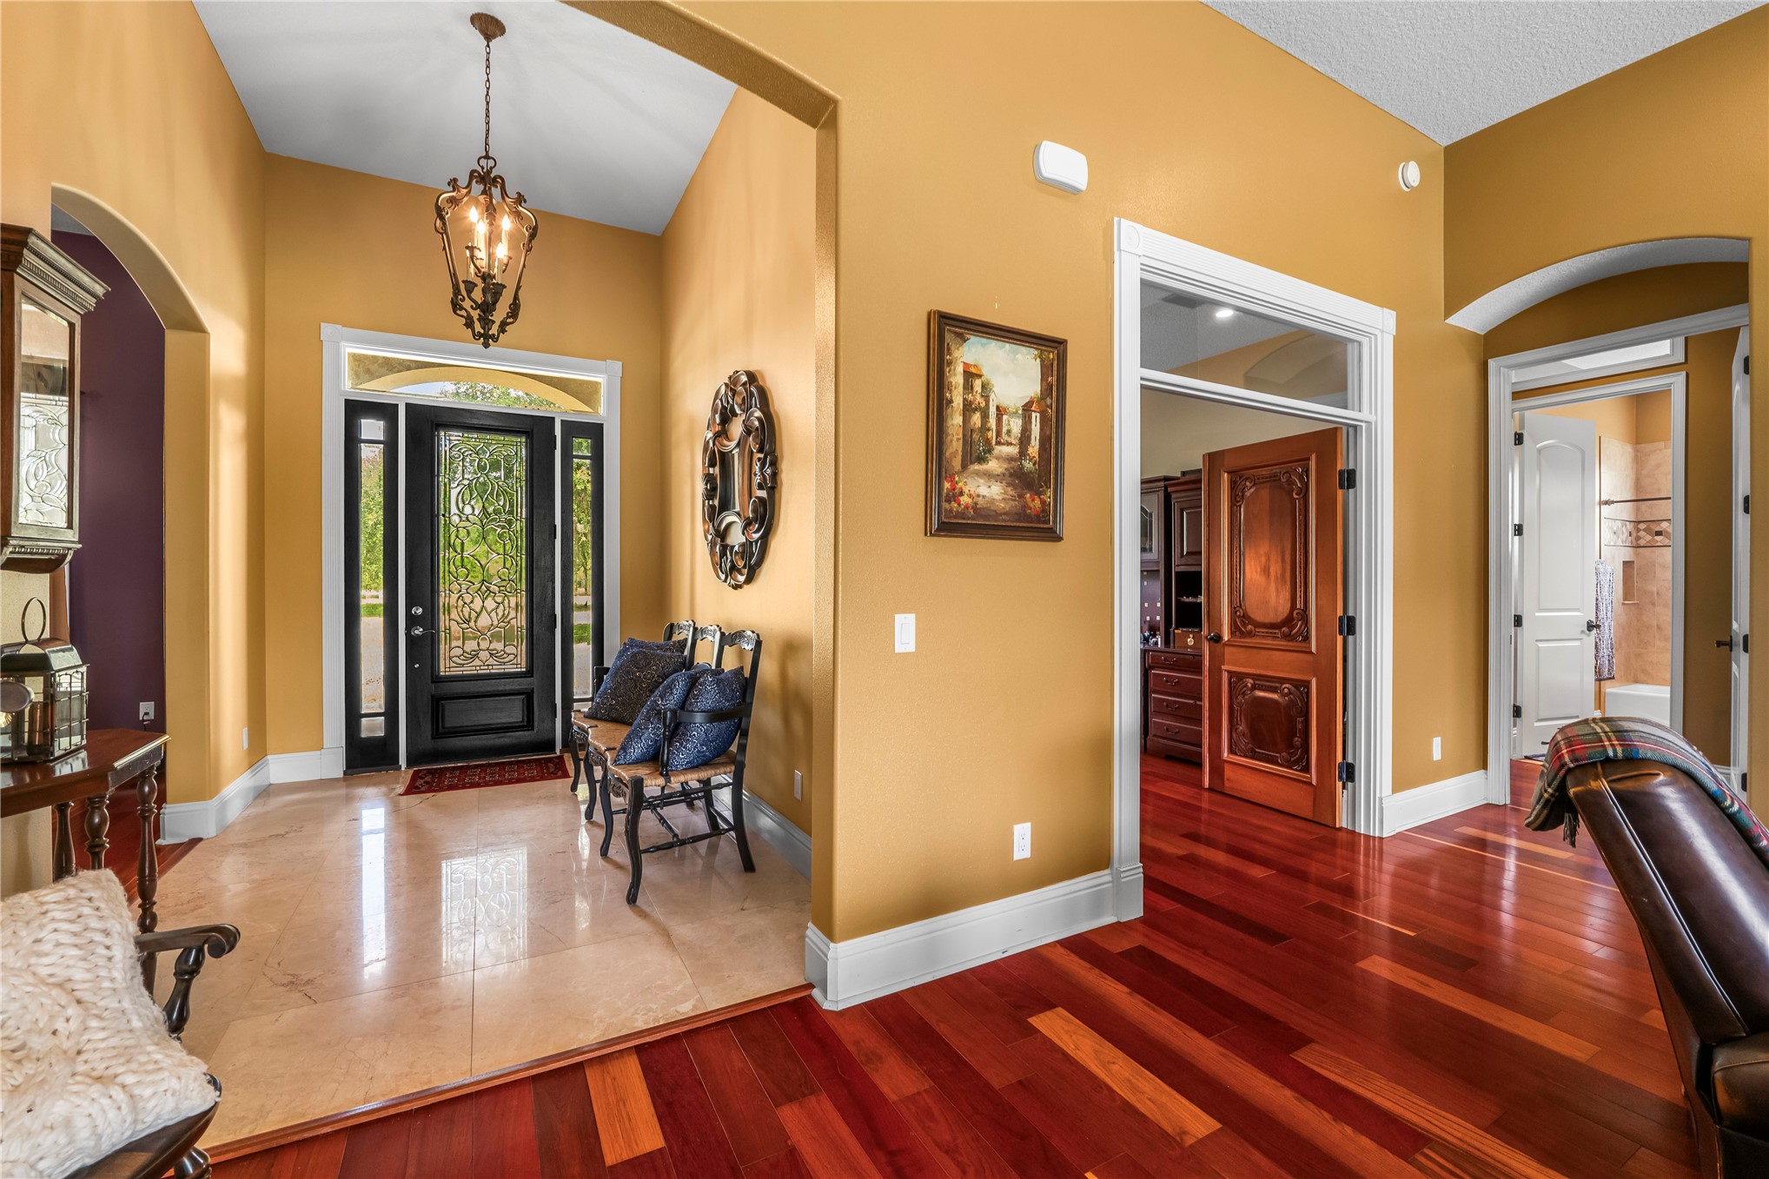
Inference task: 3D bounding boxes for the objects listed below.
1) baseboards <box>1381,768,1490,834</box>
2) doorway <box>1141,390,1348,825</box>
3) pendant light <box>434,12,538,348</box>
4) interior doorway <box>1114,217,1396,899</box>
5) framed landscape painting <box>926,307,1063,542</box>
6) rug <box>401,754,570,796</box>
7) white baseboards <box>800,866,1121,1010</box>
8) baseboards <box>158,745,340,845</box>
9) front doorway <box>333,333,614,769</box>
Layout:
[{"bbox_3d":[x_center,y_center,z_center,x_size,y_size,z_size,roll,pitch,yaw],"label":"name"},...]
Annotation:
[{"bbox_3d":[2.965,1.122,3.673,1.080,0.204,0.037,0,0,-29],"label":"baseboards"},{"bbox_3d":[1.660,0.219,3.065,1.691,2.011,0.154,0,0,-29],"label":"doorway"},{"bbox_3d":[-1.910,-1.949,3.306,0.415,1.561,0.415,0,0,-29],"label":"pendant light"},{"bbox_3d":[1.672,-0.074,3.056,1.974,2.598,0.179,0,0,-29],"label":"interior doorway"},{"bbox_3d":[0.383,-0.517,2.257,0.549,0.697,0.043,0,0,-29],"label":"framed landscape painting"},{"bbox_3d":[-2.590,1.208,4.520,0.916,0.012,0.635,0,0,-29],"label":"rug"},{"bbox_3d":[0.312,1.125,2.338,1.156,0.201,0.179,0,0,-29],"label":"white baseboards"},{"bbox_3d":[-3.485,1.114,3.854,0.543,0.204,1.086,0,0,-29],"label":"baseboards"},{"bbox_3d":[-2.801,-0.253,4.830,1.802,2.931,0.185,0,0,-29],"label":"front doorway"}]

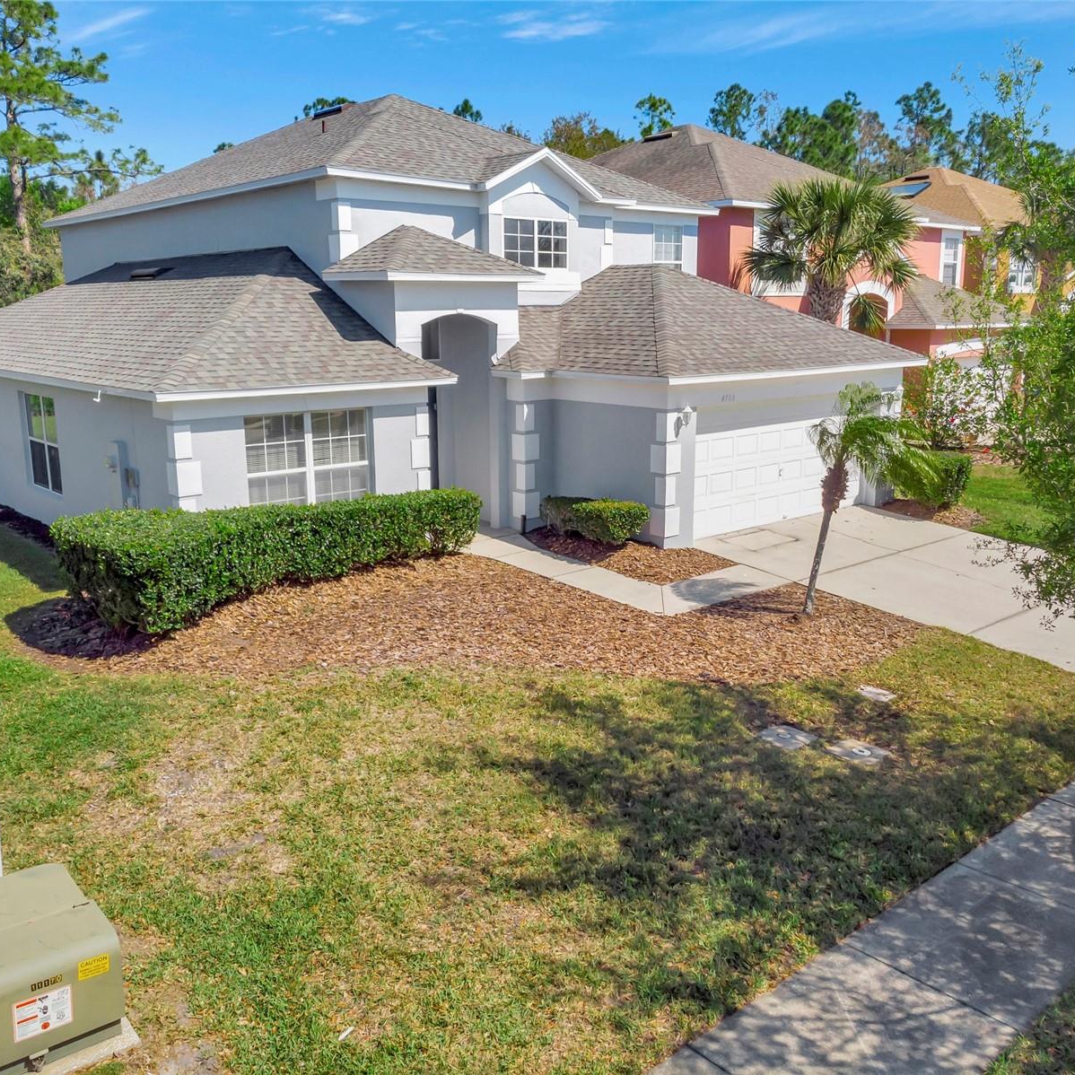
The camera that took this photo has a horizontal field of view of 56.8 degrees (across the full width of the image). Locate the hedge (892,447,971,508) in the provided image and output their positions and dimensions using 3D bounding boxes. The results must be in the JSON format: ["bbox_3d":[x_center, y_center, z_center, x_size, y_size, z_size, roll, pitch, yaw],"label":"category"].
[{"bbox_3d":[7.571,-1.193,18.936,1.220,0.910,1.320,-11,17,-41],"label":"hedge"}]

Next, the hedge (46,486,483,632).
[{"bbox_3d":[-3.231,0.148,13.056,5.070,0.960,1.620,-11,17,-41],"label":"hedge"}]

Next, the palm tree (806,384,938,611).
[{"bbox_3d":[3.937,-0.427,11.788,1.570,2.770,1.420,0,13,0],"label":"palm tree"}]

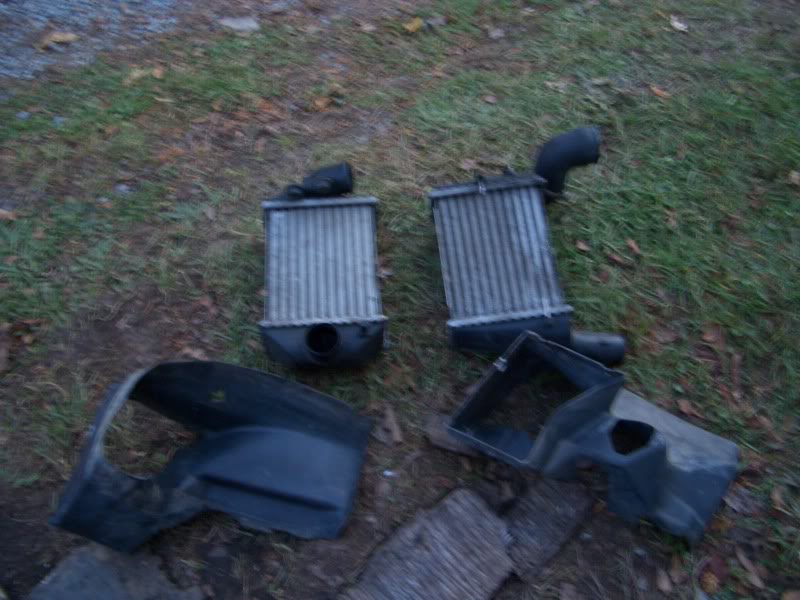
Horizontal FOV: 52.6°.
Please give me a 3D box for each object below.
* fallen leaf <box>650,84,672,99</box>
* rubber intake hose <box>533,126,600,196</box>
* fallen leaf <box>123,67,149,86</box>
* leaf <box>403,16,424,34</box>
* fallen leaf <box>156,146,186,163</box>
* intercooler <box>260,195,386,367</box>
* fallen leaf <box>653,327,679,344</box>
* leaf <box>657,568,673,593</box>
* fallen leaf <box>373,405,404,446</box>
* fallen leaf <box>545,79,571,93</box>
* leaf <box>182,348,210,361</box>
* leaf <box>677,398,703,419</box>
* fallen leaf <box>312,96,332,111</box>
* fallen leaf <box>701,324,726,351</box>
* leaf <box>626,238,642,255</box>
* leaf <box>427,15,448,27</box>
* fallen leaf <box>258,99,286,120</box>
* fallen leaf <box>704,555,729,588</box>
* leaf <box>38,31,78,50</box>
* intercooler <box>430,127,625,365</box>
[{"bbox_3d":[0.535,-0.428,1.660,0.047,0.012,0.018,32,66,16],"label":"fallen leaf"},{"bbox_3d":[0.319,-0.265,1.549,0.105,0.070,0.105,-11,60,-5],"label":"rubber intake hose"},{"bbox_3d":[-0.549,-0.463,1.679,0.060,0.012,0.024,-40,69,-19],"label":"fallen leaf"},{"bbox_3d":[0.030,-0.610,1.798,0.055,0.015,0.037,-40,67,-19],"label":"leaf"},{"bbox_3d":[-0.447,-0.283,1.581,0.058,0.012,0.024,-25,64,-13],"label":"fallen leaf"},{"bbox_3d":[-0.134,-0.043,1.418,0.213,0.078,0.336,-3,62,-2],"label":"intercooler"},{"bbox_3d":[0.460,0.061,1.401,0.043,0.015,0.032,4,60,4],"label":"fallen leaf"},{"bbox_3d":[0.393,0.416,1.200,0.017,0.010,0.033,-12,60,-5],"label":"leaf"},{"bbox_3d":[-0.021,0.206,1.325,0.040,0.020,0.070,-18,61,-9],"label":"fallen leaf"},{"bbox_3d":[0.331,-0.451,1.701,0.053,0.012,0.033,8,61,6],"label":"fallen leaf"},{"bbox_3d":[-0.349,0.092,1.377,0.046,0.012,0.018,15,62,8],"label":"leaf"},{"bbox_3d":[0.476,0.177,1.331,0.042,0.012,0.021,38,68,18],"label":"leaf"},{"bbox_3d":[-0.158,-0.399,1.644,0.041,0.012,0.028,0,61,0],"label":"fallen leaf"},{"bbox_3d":[0.541,0.065,1.397,0.032,0.015,0.042,27,64,16],"label":"fallen leaf"},{"bbox_3d":[0.434,-0.099,1.497,0.012,0.010,0.036,-27,63,-13],"label":"leaf"},{"bbox_3d":[0.081,-0.607,1.757,0.048,0.012,0.028,0,61,0],"label":"leaf"},{"bbox_3d":[-0.267,-0.396,1.681,0.061,0.015,0.048,11,61,8],"label":"fallen leaf"},{"bbox_3d":[0.469,0.404,1.203,0.032,0.015,0.050,19,62,12],"label":"fallen leaf"},{"bbox_3d":[-0.728,-0.549,1.726,0.082,0.012,0.030,-23,64,-12],"label":"leaf"},{"bbox_3d":[0.219,-0.108,1.449,0.306,0.085,0.449,-5,62,-3],"label":"intercooler"}]

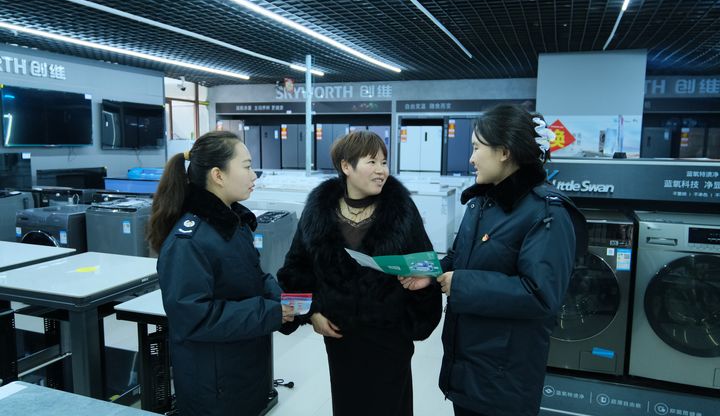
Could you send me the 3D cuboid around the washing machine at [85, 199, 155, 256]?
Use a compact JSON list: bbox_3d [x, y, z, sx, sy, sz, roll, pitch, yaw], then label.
[{"bbox_3d":[-2.095,0.453,4.900,0.569,0.955,0.570,3,8,20],"label":"washing machine"}]

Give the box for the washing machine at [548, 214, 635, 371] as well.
[{"bbox_3d":[1.272,0.457,3.188,0.597,0.852,0.610,3,8,20],"label":"washing machine"}]

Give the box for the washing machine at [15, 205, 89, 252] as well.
[{"bbox_3d":[-2.816,0.448,5.083,0.600,0.880,0.600,3,8,16],"label":"washing machine"}]

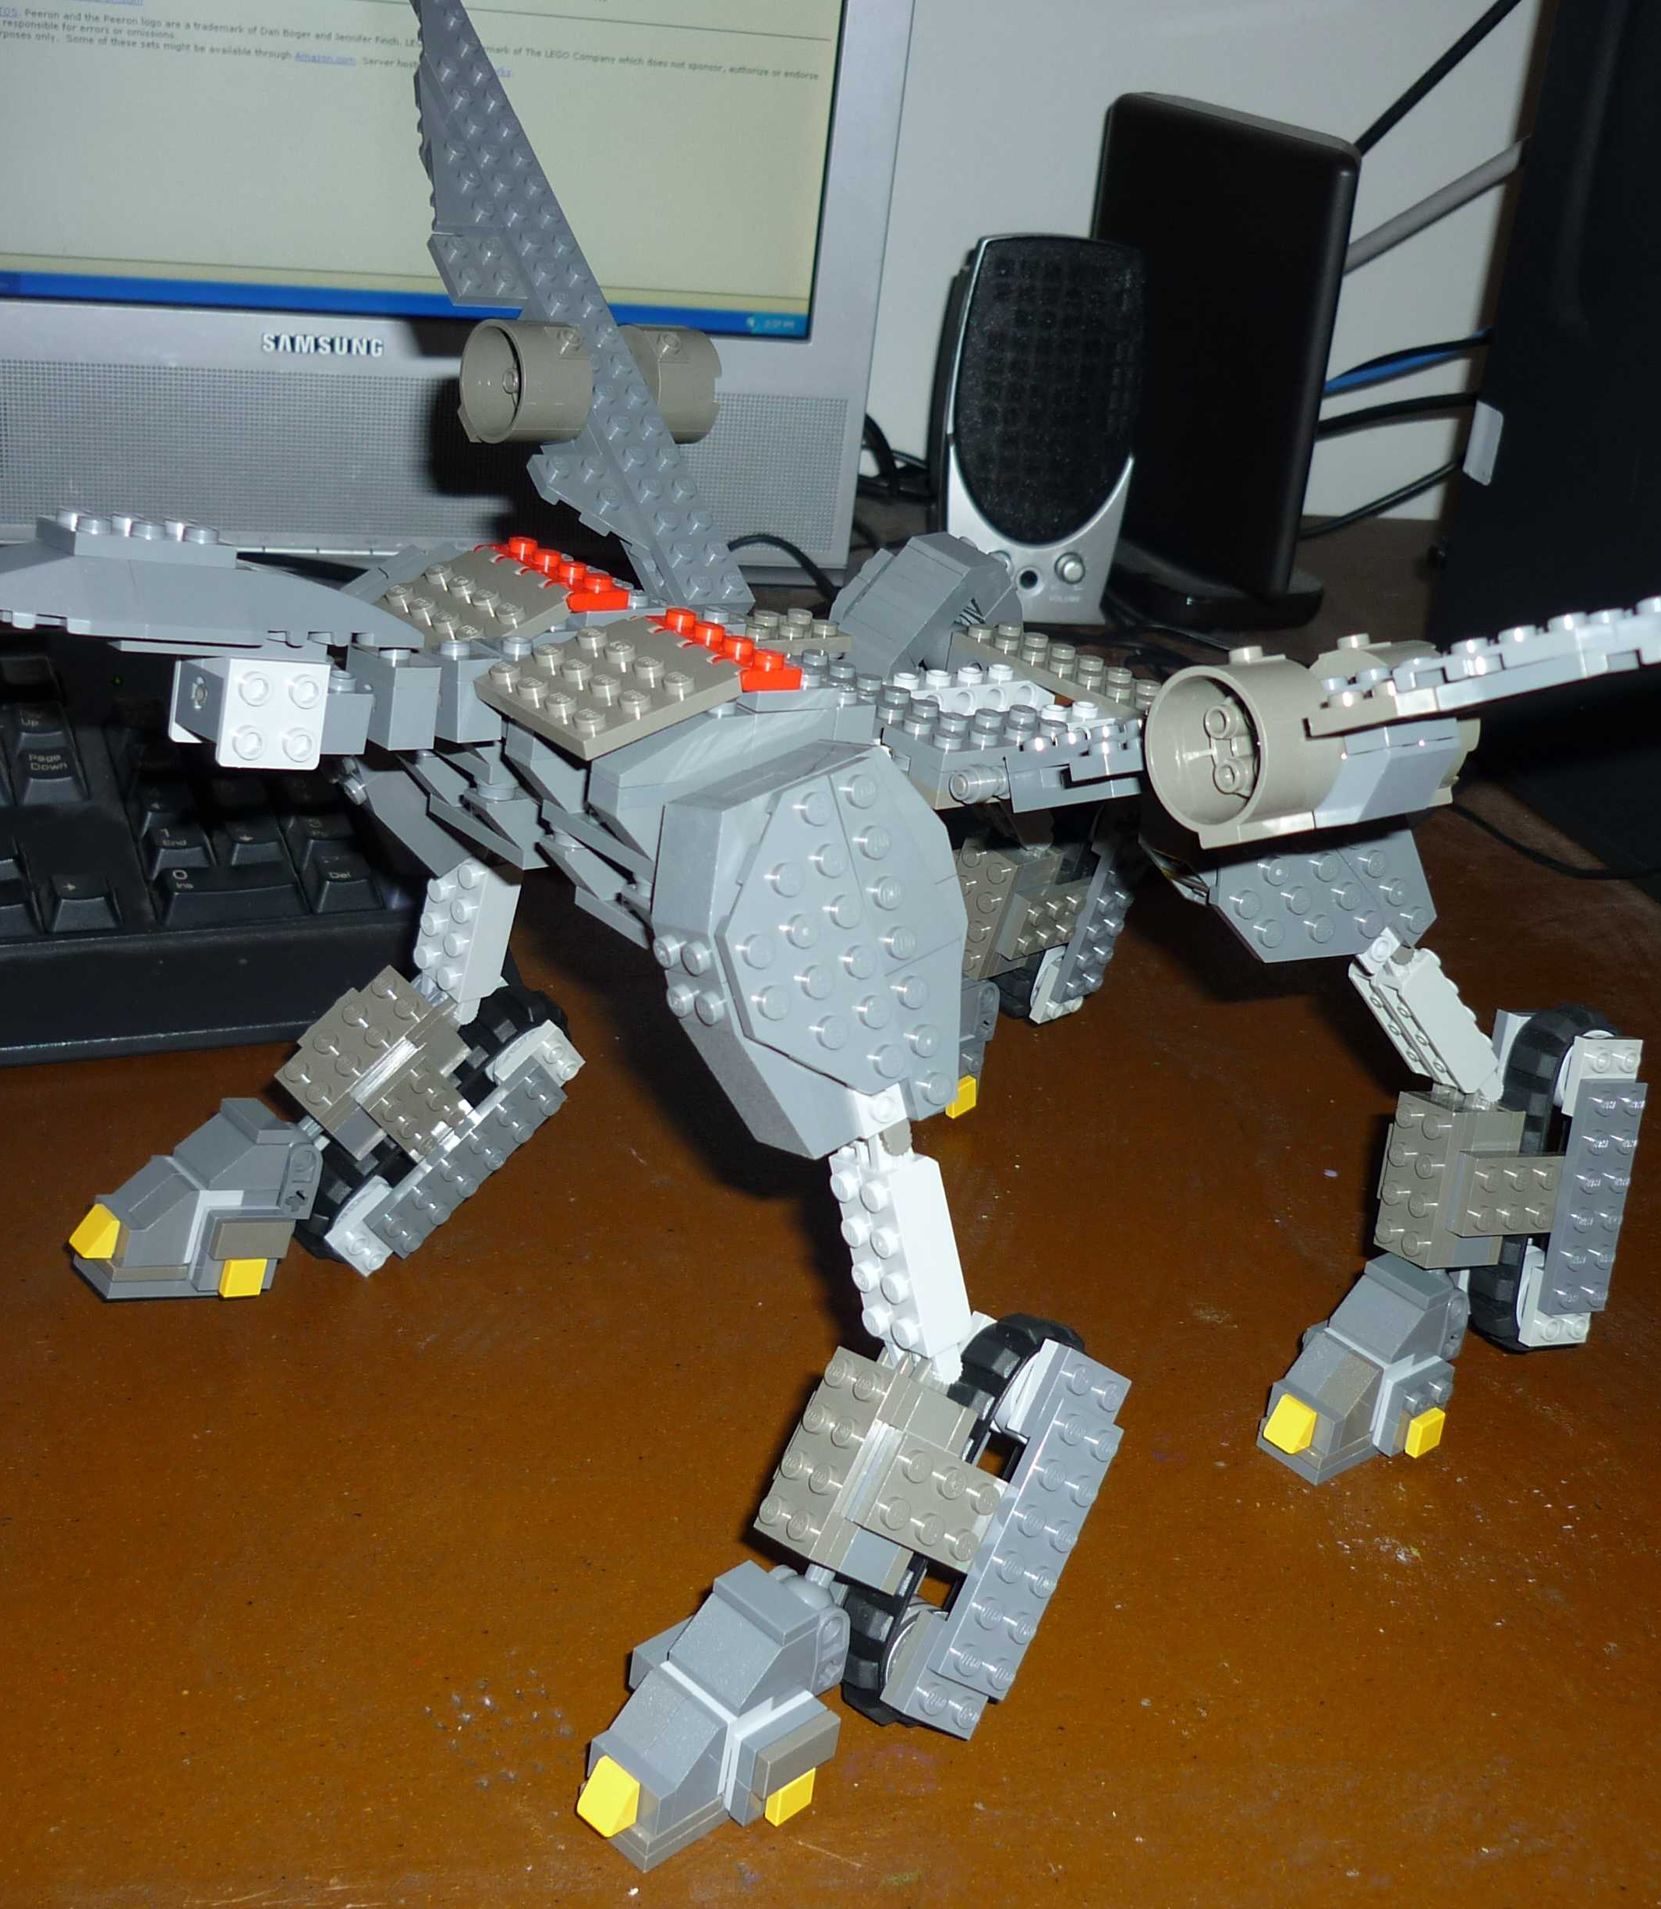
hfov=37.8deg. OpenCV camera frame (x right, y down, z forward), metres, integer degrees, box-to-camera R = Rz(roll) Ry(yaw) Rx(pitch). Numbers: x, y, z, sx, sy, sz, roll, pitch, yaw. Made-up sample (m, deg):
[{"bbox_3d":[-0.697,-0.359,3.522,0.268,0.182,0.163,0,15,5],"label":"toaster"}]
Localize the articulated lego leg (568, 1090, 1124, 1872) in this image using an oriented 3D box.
[{"bbox_3d":[0.009,0.081,0.382,0.044,0.112,0.096,27,32,38],"label":"articulated lego leg"}]

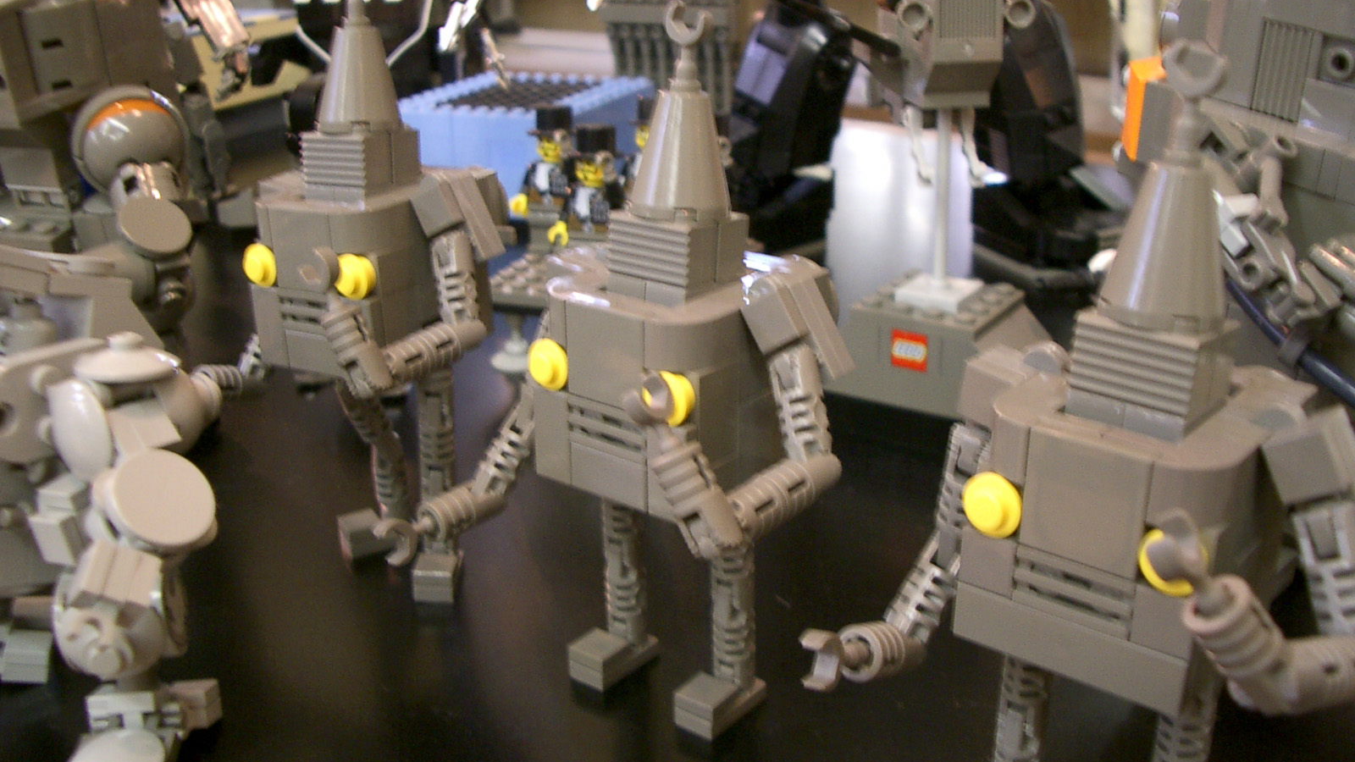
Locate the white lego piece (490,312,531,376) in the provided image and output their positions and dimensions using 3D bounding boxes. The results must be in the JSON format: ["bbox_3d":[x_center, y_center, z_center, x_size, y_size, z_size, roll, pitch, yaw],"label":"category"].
[{"bbox_3d":[-0.051,-0.013,0.429,0.016,0.016,0.016,1,20,0],"label":"white lego piece"}]

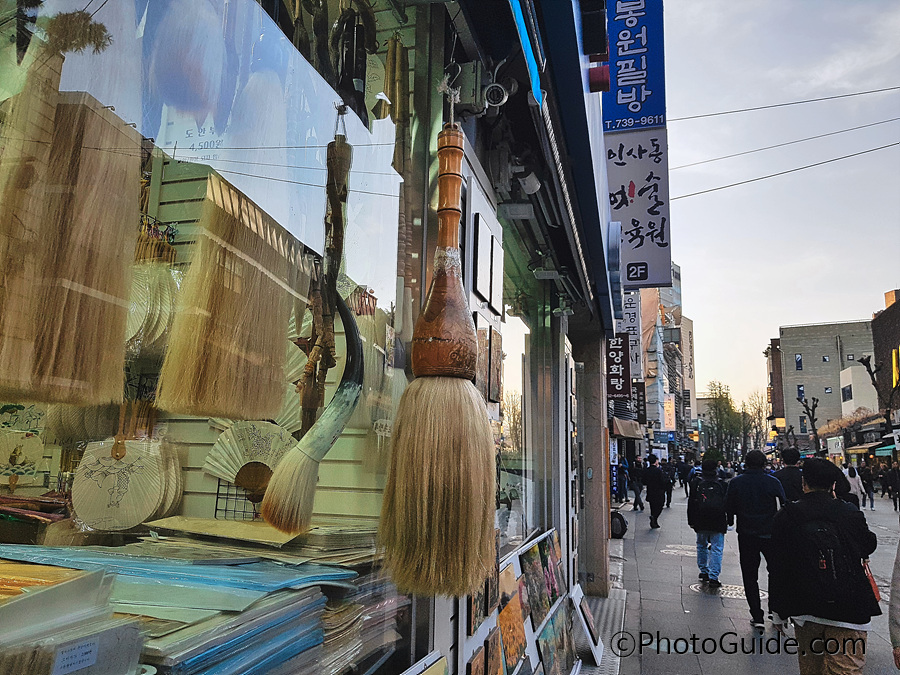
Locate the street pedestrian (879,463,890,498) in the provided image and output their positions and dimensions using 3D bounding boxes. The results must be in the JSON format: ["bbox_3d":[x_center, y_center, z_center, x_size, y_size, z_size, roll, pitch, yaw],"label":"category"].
[{"bbox_3d":[22.067,7.239,34.300,0.420,1.760,0.500,4,-11,-17],"label":"street pedestrian"}]

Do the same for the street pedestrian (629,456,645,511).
[{"bbox_3d":[5.829,4.545,21.144,0.510,1.685,0.500,0,-10,8],"label":"street pedestrian"}]

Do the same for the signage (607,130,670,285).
[{"bbox_3d":[2.385,-1.641,8.667,0.815,2.072,0.180,-1,-10,14],"label":"signage"}]

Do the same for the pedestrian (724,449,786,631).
[{"bbox_3d":[3.106,2.045,6.957,0.560,1.764,0.460,-2,-10,18],"label":"pedestrian"}]

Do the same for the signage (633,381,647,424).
[{"bbox_3d":[6.405,2.217,22.857,0.445,1.413,0.150,-2,-10,18],"label":"signage"}]

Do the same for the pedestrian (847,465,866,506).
[{"bbox_3d":[15.081,5.617,25.100,0.560,1.600,0.420,-1,-10,15],"label":"pedestrian"}]

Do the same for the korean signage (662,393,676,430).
[{"bbox_3d":[14.333,4.882,44.000,0.750,2.400,0.200,-1,-10,15],"label":"korean signage"}]

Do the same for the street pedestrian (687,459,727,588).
[{"bbox_3d":[3.389,2.456,8.989,0.520,1.644,0.480,-2,-10,17],"label":"street pedestrian"}]

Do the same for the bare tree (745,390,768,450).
[{"bbox_3d":[25.521,7.988,55.973,2.300,7.370,2.300,-1,-10,16],"label":"bare tree"}]

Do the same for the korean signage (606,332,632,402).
[{"bbox_3d":[4.701,0.817,18.954,0.760,1.911,0.180,-2,-10,17],"label":"korean signage"}]

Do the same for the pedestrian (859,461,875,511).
[{"bbox_3d":[15.320,5.464,24.900,0.540,1.760,0.420,-1,-10,15],"label":"pedestrian"}]

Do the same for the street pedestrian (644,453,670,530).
[{"bbox_3d":[5.096,3.801,16.776,0.540,1.770,0.480,-7,-13,39],"label":"street pedestrian"}]

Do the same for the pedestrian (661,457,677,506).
[{"bbox_3d":[7.792,5.153,24.093,0.500,1.760,0.420,-4,-11,27],"label":"pedestrian"}]

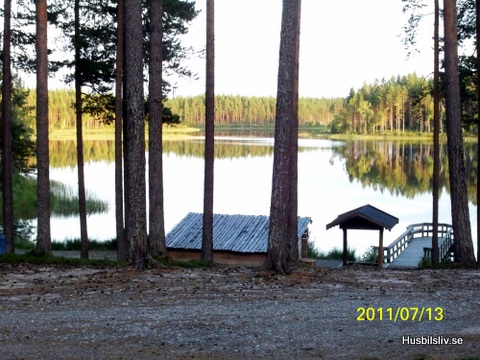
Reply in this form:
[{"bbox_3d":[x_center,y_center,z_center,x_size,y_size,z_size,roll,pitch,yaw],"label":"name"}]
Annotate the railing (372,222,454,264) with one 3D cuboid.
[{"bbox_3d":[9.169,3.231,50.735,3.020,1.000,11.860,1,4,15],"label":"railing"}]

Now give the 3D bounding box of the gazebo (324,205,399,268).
[{"bbox_3d":[5.250,2.458,42.231,2.650,2.580,3.200,1,4,13],"label":"gazebo"}]

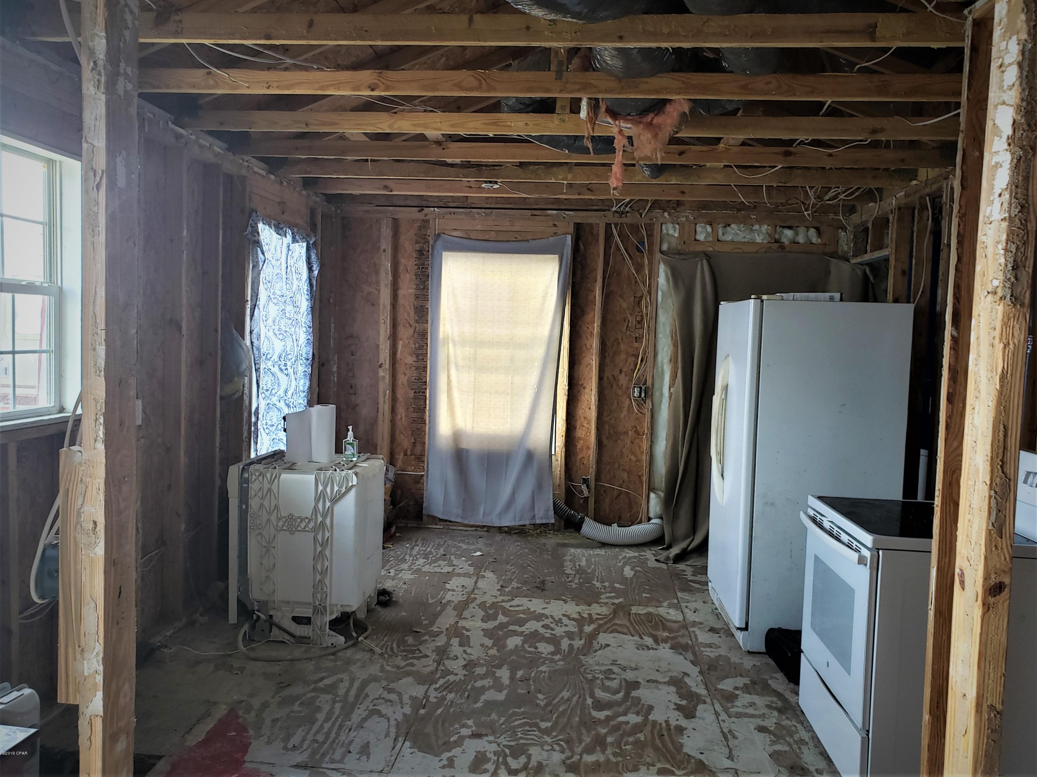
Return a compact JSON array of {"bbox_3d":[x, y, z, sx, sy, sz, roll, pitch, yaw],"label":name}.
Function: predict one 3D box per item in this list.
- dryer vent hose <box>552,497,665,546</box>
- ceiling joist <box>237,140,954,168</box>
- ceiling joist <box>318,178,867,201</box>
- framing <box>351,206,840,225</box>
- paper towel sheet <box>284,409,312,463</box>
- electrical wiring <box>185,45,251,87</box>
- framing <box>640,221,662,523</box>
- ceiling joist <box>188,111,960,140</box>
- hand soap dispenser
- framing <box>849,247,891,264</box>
[{"bbox_3d":[0.692,1.030,5.980,0.920,0.270,0.300,2,3,5],"label":"dryer vent hose"},{"bbox_3d":[0.393,-1.353,4.491,4.140,0.093,0.040,2,3,5],"label":"ceiling joist"},{"bbox_3d":[0.438,-1.356,5.381,3.900,0.089,0.038,2,4,5],"label":"ceiling joist"},{"bbox_3d":[0.480,-1.306,5.896,3.880,0.078,0.089,2,4,5],"label":"framing"},{"bbox_3d":[-1.104,0.240,3.915,0.130,0.266,0.050,2,4,5],"label":"paper towel sheet"},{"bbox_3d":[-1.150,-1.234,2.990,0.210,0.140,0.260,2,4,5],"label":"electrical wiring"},{"bbox_3d":[1.026,-0.097,6.103,0.042,2.380,0.090,2,3,5],"label":"framing"},{"bbox_3d":[0.268,-1.248,3.683,3.880,0.089,0.038,2,4,5],"label":"ceiling joist"},{"bbox_3d":[-0.873,0.290,4.050,0.076,0.167,0.048,2,4,-1],"label":"hand soap dispenser"},{"bbox_3d":[2.439,-0.908,5.329,0.085,0.040,0.740,2,4,5],"label":"framing"}]

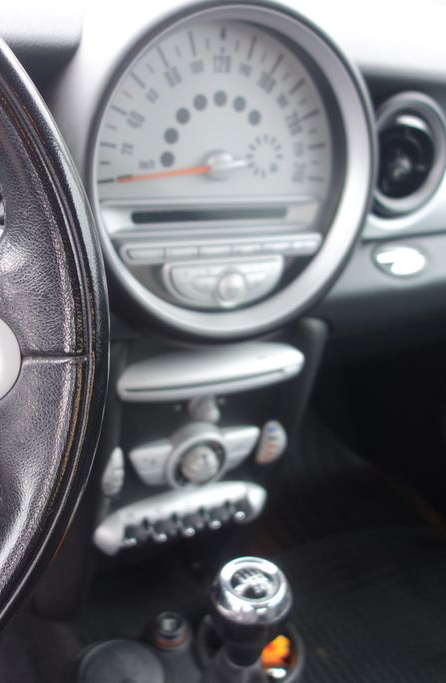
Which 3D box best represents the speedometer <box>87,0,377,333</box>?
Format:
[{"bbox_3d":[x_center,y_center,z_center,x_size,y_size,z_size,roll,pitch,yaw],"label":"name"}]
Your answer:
[{"bbox_3d":[0.003,-0.121,0.588,0.230,0.230,0.065,-7,18,-27],"label":"speedometer"}]

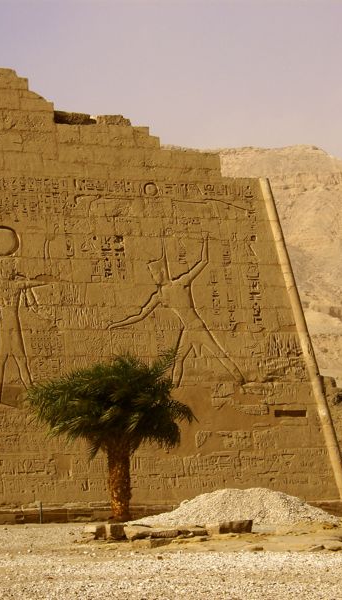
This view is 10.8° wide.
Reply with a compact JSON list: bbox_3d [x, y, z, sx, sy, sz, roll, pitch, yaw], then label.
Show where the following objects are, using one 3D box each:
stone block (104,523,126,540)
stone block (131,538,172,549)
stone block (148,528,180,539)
[{"bbox_3d":[-1.422,5.949,46.200,0.400,0.400,0.450,1,-6,-18],"label":"stone block"},{"bbox_3d":[-0.459,5.881,43.500,0.500,0.200,1.250,1,-6,-18],"label":"stone block"},{"bbox_3d":[-0.182,6.052,46.800,0.740,0.200,0.500,1,-6,-18],"label":"stone block"}]

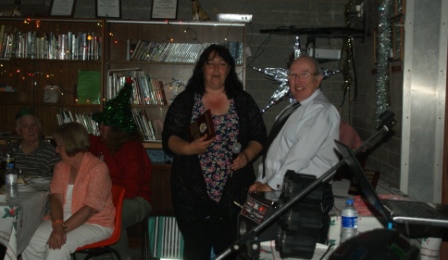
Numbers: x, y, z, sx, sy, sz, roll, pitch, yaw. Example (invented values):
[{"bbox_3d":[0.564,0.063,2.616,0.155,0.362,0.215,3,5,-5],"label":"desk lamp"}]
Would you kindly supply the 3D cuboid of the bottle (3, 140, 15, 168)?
[{"bbox_3d":[-1.324,0.211,4.610,0.083,0.290,0.083,1,4,0],"label":"bottle"}]

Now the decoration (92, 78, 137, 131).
[{"bbox_3d":[-0.733,-0.171,5.100,0.300,0.370,0.270,12,4,17],"label":"decoration"}]

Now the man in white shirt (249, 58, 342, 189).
[{"bbox_3d":[0.374,0.413,3.981,0.460,1.610,0.500,-1,4,-25],"label":"man in white shirt"}]

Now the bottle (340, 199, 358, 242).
[{"bbox_3d":[0.517,0.394,3.087,0.066,0.220,0.066,1,4,0],"label":"bottle"}]

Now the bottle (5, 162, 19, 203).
[{"bbox_3d":[-1.181,0.290,4.157,0.066,0.215,0.066,1,4,0],"label":"bottle"}]

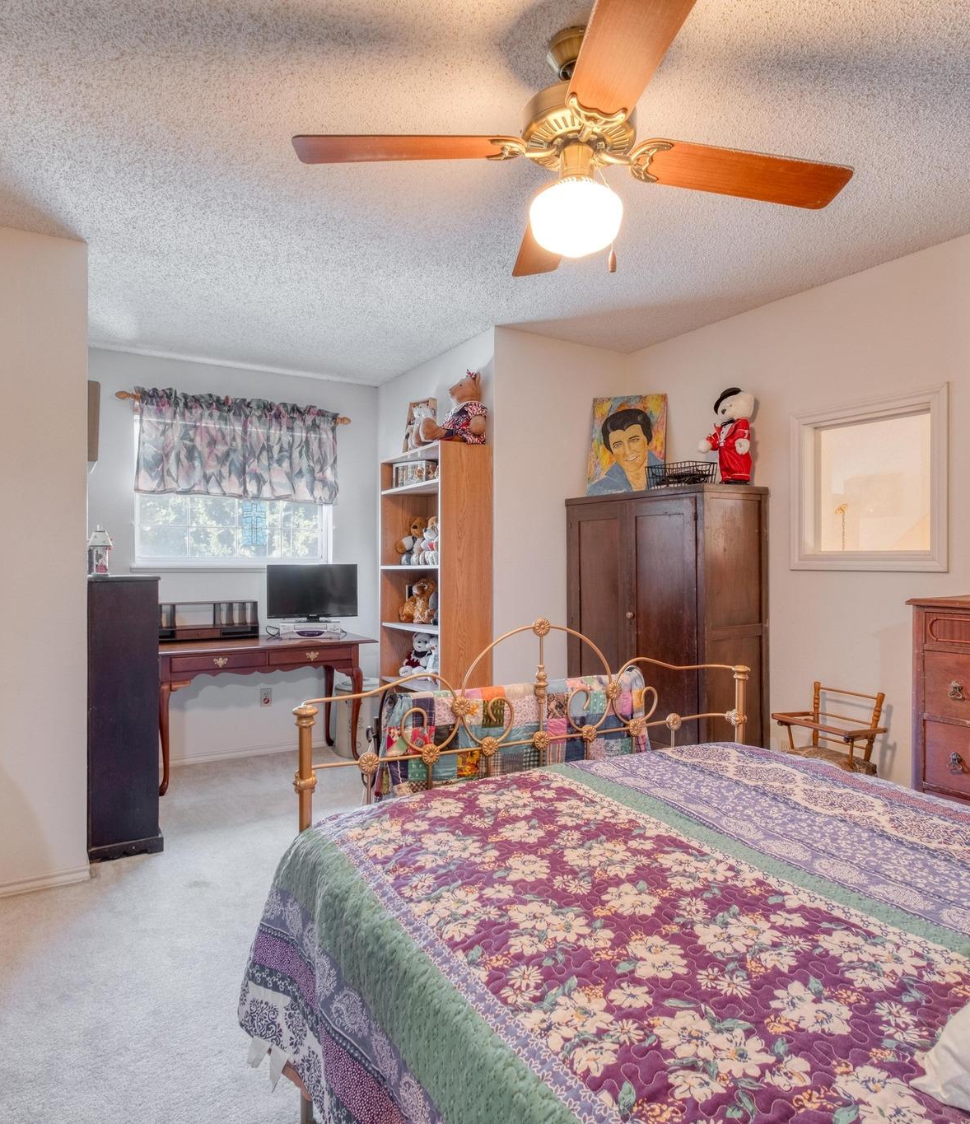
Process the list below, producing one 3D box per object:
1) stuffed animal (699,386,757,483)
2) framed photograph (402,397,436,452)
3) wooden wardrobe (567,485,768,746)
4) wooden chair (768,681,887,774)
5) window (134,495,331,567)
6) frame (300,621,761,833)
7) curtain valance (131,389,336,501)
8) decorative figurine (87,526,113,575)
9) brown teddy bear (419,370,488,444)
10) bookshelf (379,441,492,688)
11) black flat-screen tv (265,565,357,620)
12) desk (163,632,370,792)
[{"bbox_3d":[1.125,-0.575,3.260,0.190,0.470,0.220,0,0,-29],"label":"stuffed animal"},{"bbox_3d":[-0.362,-0.735,3.852,0.025,0.298,0.205,12,-8,-39],"label":"framed photograph"},{"bbox_3d":[0.877,0.447,3.554,0.450,1.565,0.945,0,0,-33],"label":"wooden wardrobe"},{"bbox_3d":[1.386,0.876,2.853,0.310,0.710,0.370,0,0,-25],"label":"wooden chair"},{"bbox_3d":[-1.550,-0.410,4.430,1.190,0.900,0.100,0,0,-29],"label":"window"},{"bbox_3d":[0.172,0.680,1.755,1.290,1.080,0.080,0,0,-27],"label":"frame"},{"bbox_3d":[-1.482,-0.686,4.335,1.230,0.590,0.100,0,0,-33],"label":"curtain valance"},{"bbox_3d":[-1.618,-0.048,2.954,0.090,0.220,0.090,0,0,-43],"label":"decorative figurine"},{"bbox_3d":[-0.186,-0.792,3.623,0.340,0.385,0.250,0,0,-21],"label":"brown teddy bear"},{"bbox_3d":[-0.285,0.319,3.863,0.300,1.800,0.780,0,0,-29],"label":"bookshelf"},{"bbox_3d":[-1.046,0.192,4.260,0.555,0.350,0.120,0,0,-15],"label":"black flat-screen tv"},{"bbox_3d":[-1.335,0.850,4.160,1.280,0.740,0.570,0,0,-30],"label":"desk"}]

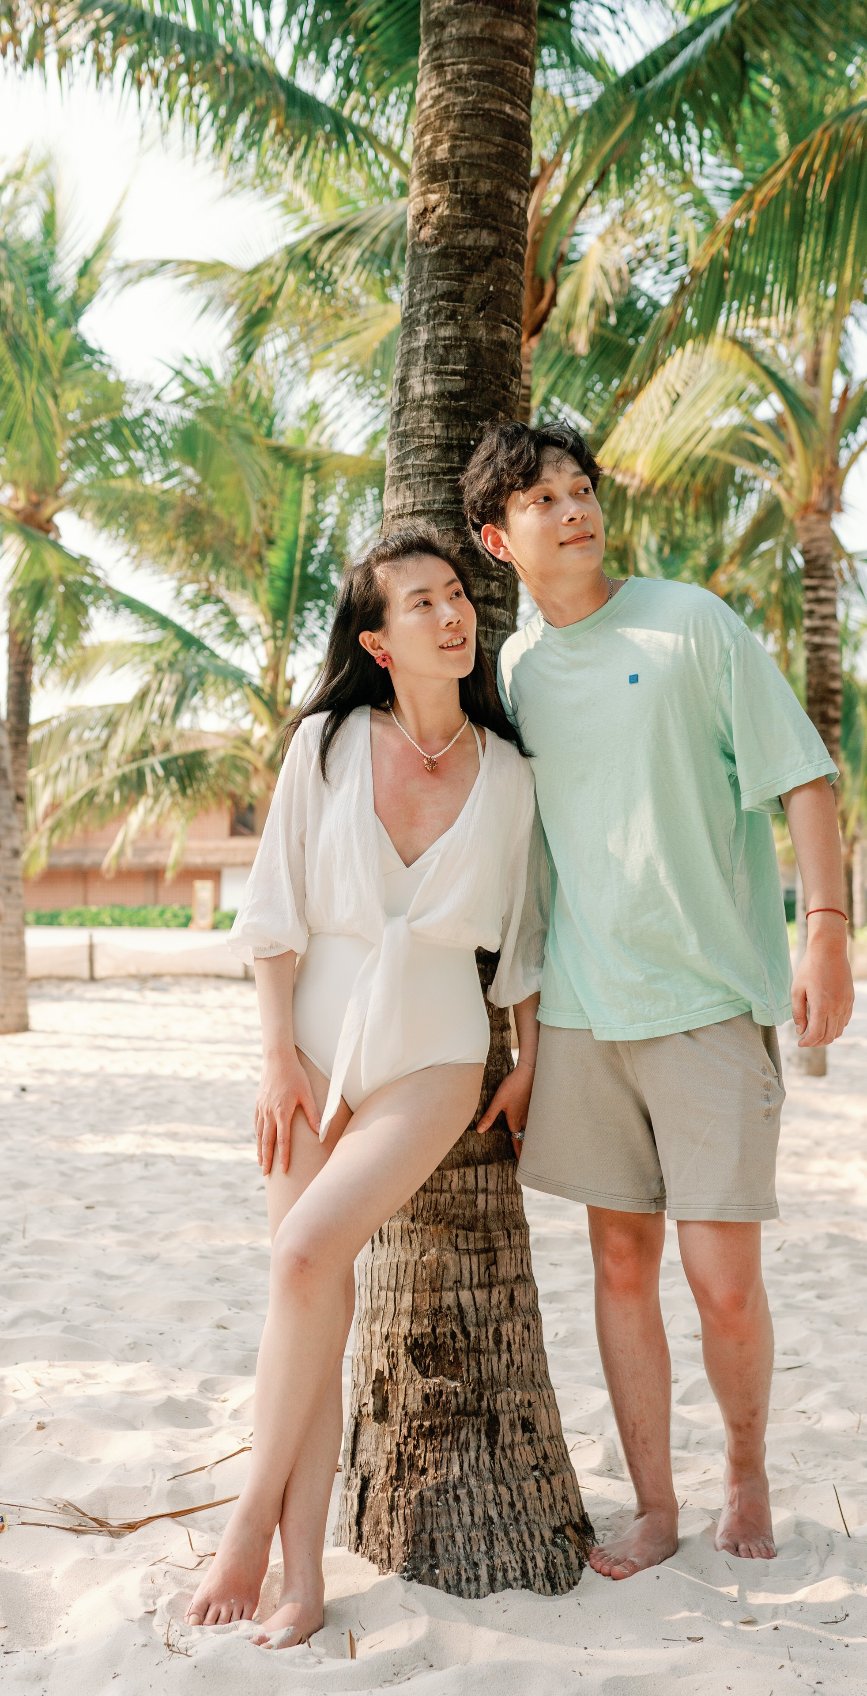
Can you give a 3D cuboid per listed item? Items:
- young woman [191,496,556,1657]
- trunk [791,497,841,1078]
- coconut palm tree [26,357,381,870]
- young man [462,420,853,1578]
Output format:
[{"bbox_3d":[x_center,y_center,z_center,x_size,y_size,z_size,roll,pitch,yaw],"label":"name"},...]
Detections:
[{"bbox_3d":[-0.098,0.300,2.360,0.500,1.550,0.440,0,-1,8],"label":"young woman"},{"bbox_3d":[2.070,-0.330,8.900,0.270,3.120,0.270,0,-1,0],"label":"trunk"},{"bbox_3d":[-1.400,-1.280,13.000,3.600,5.200,3.600,0,-1,0],"label":"coconut palm tree"},{"bbox_3d":[0.345,0.210,2.570,0.560,1.750,0.420,0,-1,20],"label":"young man"}]

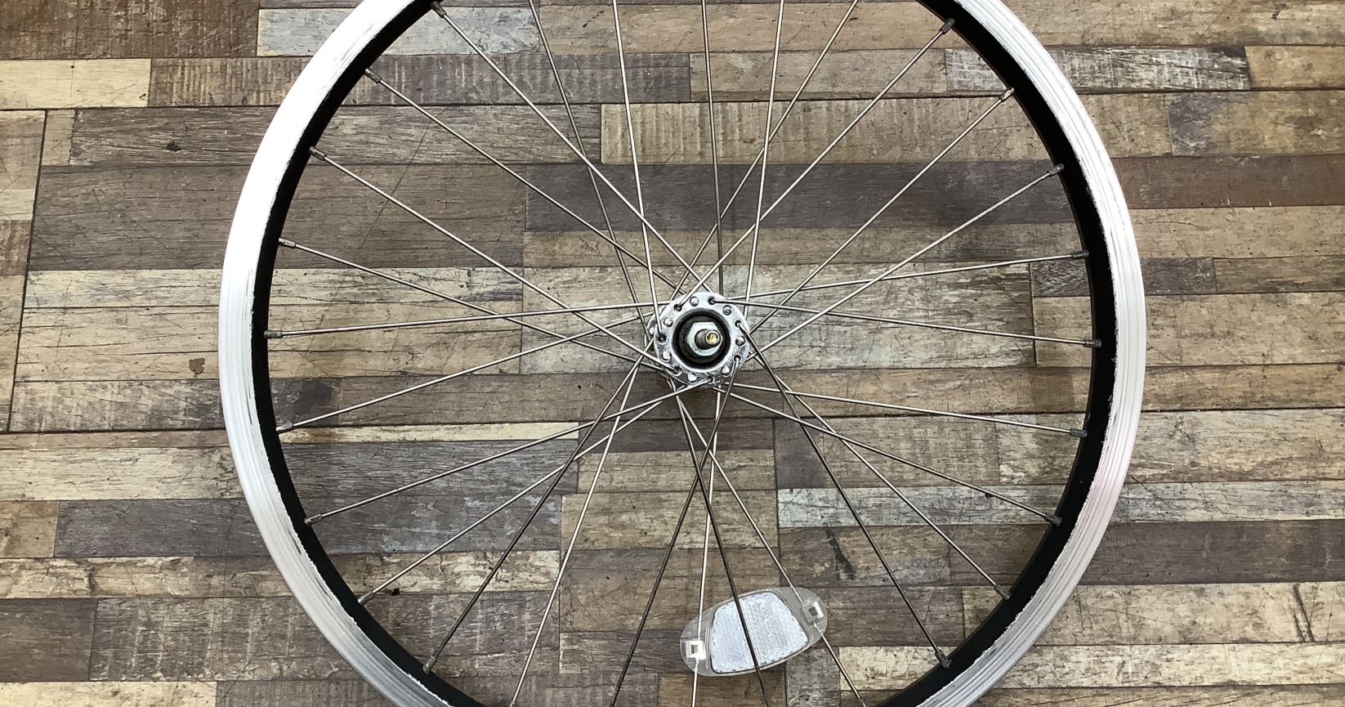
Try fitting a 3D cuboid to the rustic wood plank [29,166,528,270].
[{"bbox_3d":[-0.214,-0.073,0.662,0.266,0.012,0.060,-1,76,-1],"label":"rustic wood plank"}]

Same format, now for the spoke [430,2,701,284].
[{"bbox_3d":[-0.043,-0.091,0.551,0.004,0.005,0.202,-43,84,-3],"label":"spoke"}]

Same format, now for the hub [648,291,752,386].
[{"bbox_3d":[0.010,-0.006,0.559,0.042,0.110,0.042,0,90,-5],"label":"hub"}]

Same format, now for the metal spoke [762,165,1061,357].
[{"bbox_3d":[0.107,-0.041,0.564,0.202,0.005,0.004,-31,93,-14],"label":"metal spoke"}]

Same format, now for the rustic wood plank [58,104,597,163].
[{"bbox_3d":[-0.182,-0.117,0.657,0.287,0.006,0.034,-1,75,-1],"label":"rustic wood plank"}]

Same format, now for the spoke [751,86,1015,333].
[{"bbox_3d":[0.093,-0.060,0.599,0.202,0.005,0.004,-43,93,8],"label":"spoke"}]

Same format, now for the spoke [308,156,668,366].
[{"bbox_3d":[-0.083,-0.043,0.548,0.201,0.005,0.004,31,88,6],"label":"spoke"}]

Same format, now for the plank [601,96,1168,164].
[{"bbox_3d":[0.117,-0.122,0.661,0.311,0.006,0.037,-1,75,-1],"label":"plank"}]

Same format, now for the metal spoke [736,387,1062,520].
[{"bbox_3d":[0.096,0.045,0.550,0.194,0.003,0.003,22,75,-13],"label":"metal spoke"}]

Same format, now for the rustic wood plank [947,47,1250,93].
[{"bbox_3d":[0.234,-0.155,0.668,0.167,0.010,0.027,-1,76,-1],"label":"rustic wood plank"}]

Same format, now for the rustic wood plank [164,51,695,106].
[{"bbox_3d":[-0.138,-0.148,0.663,0.295,0.010,0.029,-1,76,-1],"label":"rustic wood plank"}]

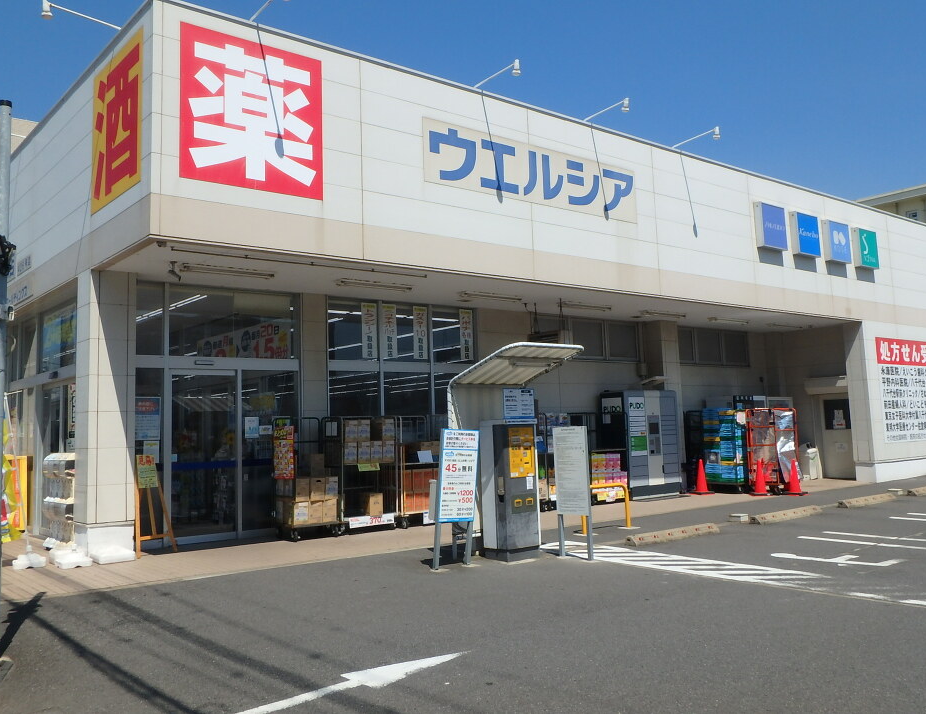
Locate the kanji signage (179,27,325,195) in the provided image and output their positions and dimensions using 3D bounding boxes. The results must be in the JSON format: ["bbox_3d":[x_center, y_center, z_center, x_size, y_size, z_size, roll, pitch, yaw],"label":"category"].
[{"bbox_3d":[-2.494,-2.918,10.284,1.840,1.820,0.050,2,-6,-39],"label":"kanji signage"}]

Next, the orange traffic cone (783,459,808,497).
[{"bbox_3d":[6.529,2.352,16.766,0.359,0.695,0.359,2,-6,-39],"label":"orange traffic cone"}]

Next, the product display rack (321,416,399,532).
[{"bbox_3d":[-1.580,1.782,13.021,0.897,1.676,0.617,2,-6,-39],"label":"product display rack"}]

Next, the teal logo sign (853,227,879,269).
[{"bbox_3d":[9.372,-2.500,19.806,0.880,0.890,0.145,2,-6,-39],"label":"teal logo sign"}]

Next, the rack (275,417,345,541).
[{"bbox_3d":[-2.200,1.733,12.271,0.867,1.683,0.617,2,-6,-39],"label":"rack"}]

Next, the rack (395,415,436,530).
[{"bbox_3d":[-0.754,1.797,13.486,0.882,1.676,0.617,2,-6,-39],"label":"rack"}]

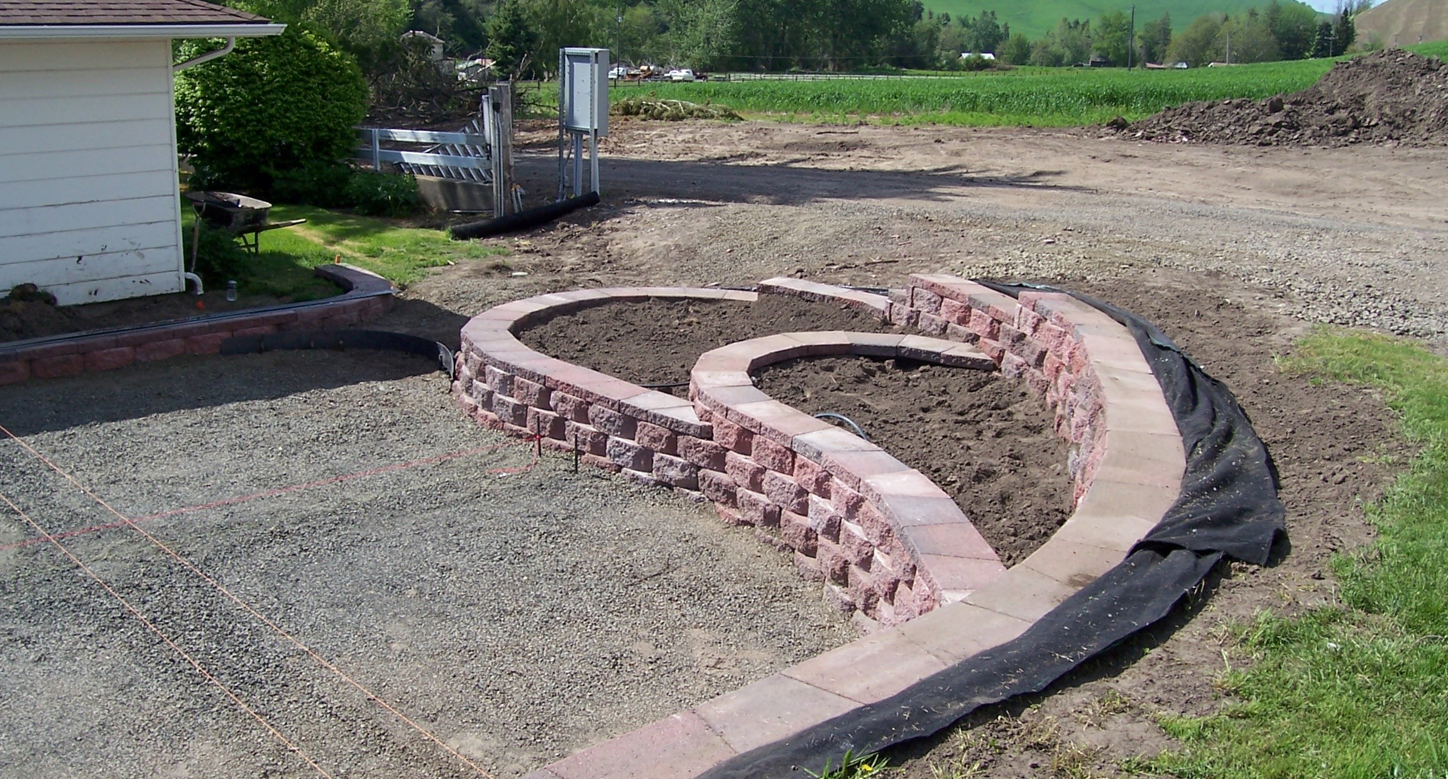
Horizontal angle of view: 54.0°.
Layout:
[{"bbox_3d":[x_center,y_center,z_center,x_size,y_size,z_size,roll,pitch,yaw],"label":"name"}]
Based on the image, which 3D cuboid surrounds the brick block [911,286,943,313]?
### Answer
[{"bbox_3d":[1.727,-0.696,11.196,0.280,0.152,0.430,-5,15,-24],"label":"brick block"}]

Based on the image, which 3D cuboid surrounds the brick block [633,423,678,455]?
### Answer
[{"bbox_3d":[-0.286,0.280,8.365,0.280,0.152,0.420,-11,18,-40],"label":"brick block"}]

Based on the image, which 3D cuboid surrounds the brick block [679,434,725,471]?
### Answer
[{"bbox_3d":[-0.017,0.354,8.079,0.280,0.152,0.430,-11,18,-40],"label":"brick block"}]

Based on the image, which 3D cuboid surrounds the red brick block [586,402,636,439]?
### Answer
[{"bbox_3d":[-0.568,0.196,8.688,0.280,0.152,0.430,-11,18,-40],"label":"red brick block"}]

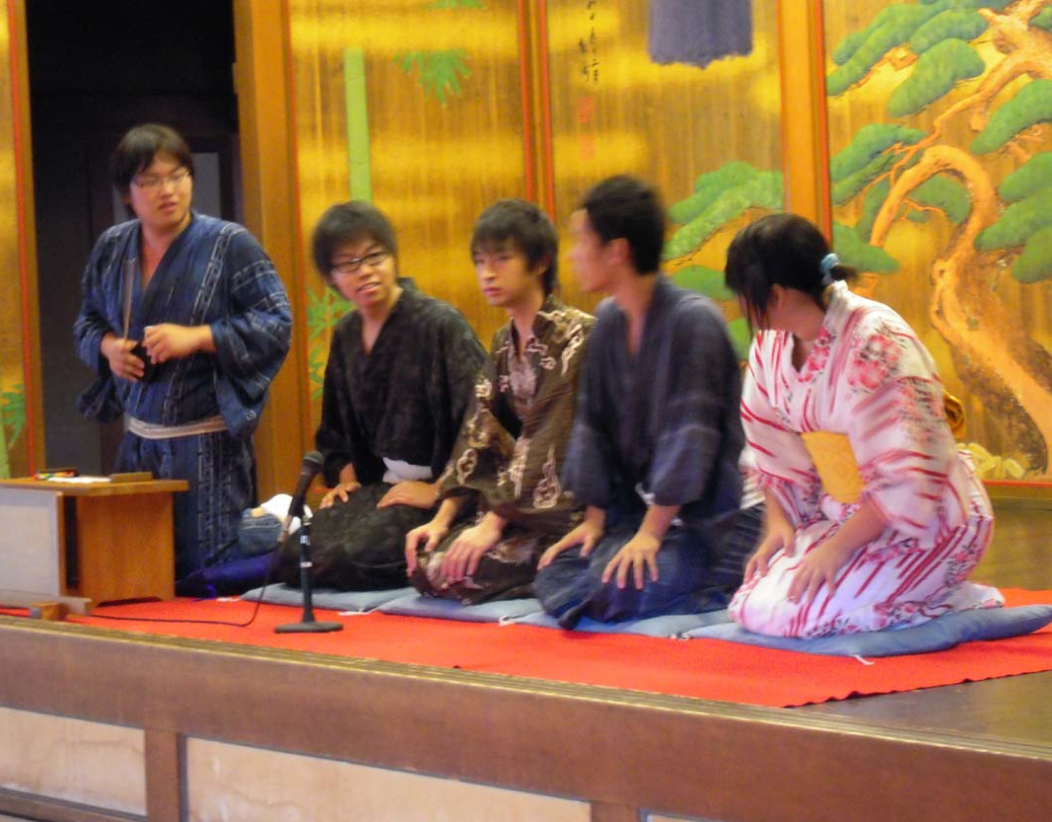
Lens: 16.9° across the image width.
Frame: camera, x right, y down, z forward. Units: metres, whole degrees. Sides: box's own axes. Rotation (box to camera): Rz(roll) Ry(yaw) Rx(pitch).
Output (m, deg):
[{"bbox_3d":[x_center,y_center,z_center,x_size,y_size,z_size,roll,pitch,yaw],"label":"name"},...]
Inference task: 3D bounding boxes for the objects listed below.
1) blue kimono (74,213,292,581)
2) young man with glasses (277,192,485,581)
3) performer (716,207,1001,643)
[{"bbox_3d":[-0.883,-0.055,9.221,0.600,0.905,0.470,0,3,40],"label":"blue kimono"},{"bbox_3d":[-0.318,-0.049,8.728,0.650,0.945,0.530,-4,3,-40],"label":"young man with glasses"},{"bbox_3d":[0.684,0.009,7.305,0.630,0.860,0.490,-4,3,-36],"label":"performer"}]

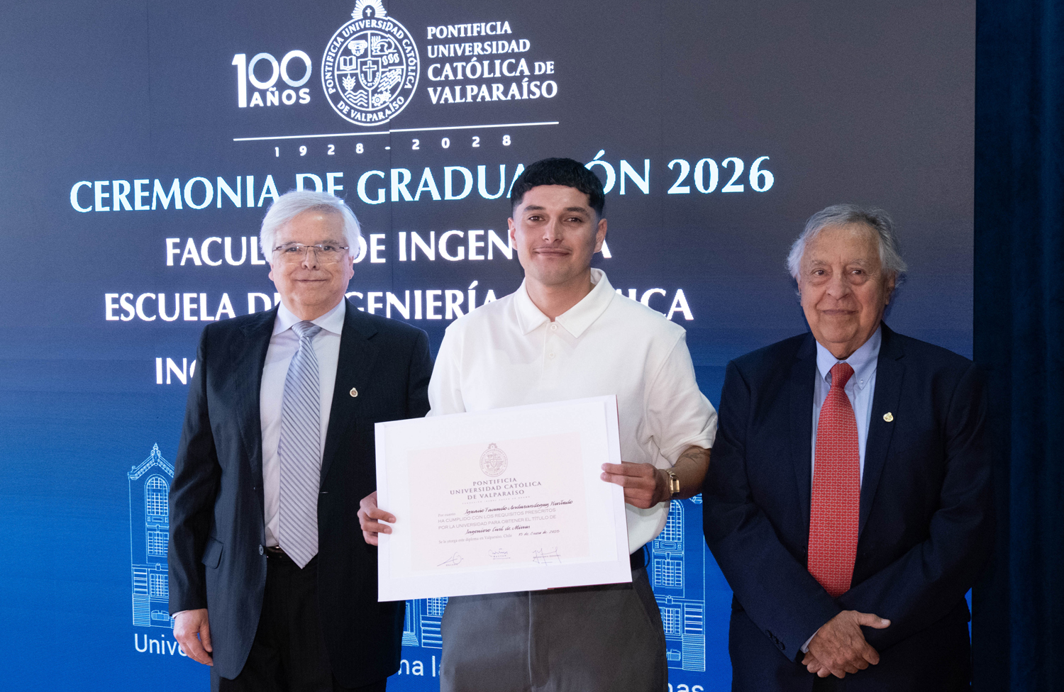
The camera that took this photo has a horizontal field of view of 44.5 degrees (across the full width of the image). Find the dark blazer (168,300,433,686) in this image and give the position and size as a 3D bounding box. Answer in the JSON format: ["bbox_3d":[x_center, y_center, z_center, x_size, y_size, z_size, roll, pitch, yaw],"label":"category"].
[{"bbox_3d":[-0.446,0.280,2.630,0.555,0.760,0.310,-1,3,3],"label":"dark blazer"}]

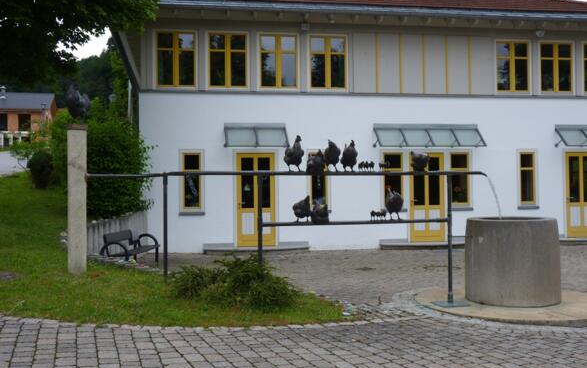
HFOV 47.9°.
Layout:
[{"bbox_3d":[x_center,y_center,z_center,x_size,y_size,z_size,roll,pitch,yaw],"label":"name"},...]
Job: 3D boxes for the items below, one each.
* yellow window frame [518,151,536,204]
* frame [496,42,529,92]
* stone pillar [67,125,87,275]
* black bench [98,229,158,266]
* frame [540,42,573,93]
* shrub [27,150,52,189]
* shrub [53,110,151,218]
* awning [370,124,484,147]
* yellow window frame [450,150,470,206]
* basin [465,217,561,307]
[{"bbox_3d":[6.108,-0.157,17.248,0.486,1.383,0.100,-1,-1,-10],"label":"yellow window frame"},{"bbox_3d":[5.705,-3.066,17.214,0.942,1.344,0.100,-1,-1,-10],"label":"frame"},{"bbox_3d":[-3.072,0.223,9.400,0.260,2.128,0.260,-1,0,-10],"label":"stone pillar"},{"bbox_3d":[-2.953,1.250,12.088,0.560,0.760,1.643,-1,-1,7],"label":"black bench"},{"bbox_3d":[6.780,-3.023,17.067,0.911,1.313,0.120,-1,0,-10],"label":"frame"},{"bbox_3d":[-6.505,-0.373,17.000,0.750,1.000,0.750,-1,-1,0],"label":"shrub"},{"bbox_3d":[-3.775,-0.364,13.000,1.850,2.100,1.900,-1,0,-10],"label":"shrub"},{"bbox_3d":[3.408,-1.222,16.514,2.802,0.611,0.600,-1,-1,-10],"label":"awning"},{"bbox_3d":[4.252,-0.142,16.937,0.515,1.350,0.100,-1,-1,-10],"label":"yellow window frame"},{"bbox_3d":[2.805,0.962,8.454,1.153,1.034,1.153,-1,0,0],"label":"basin"}]

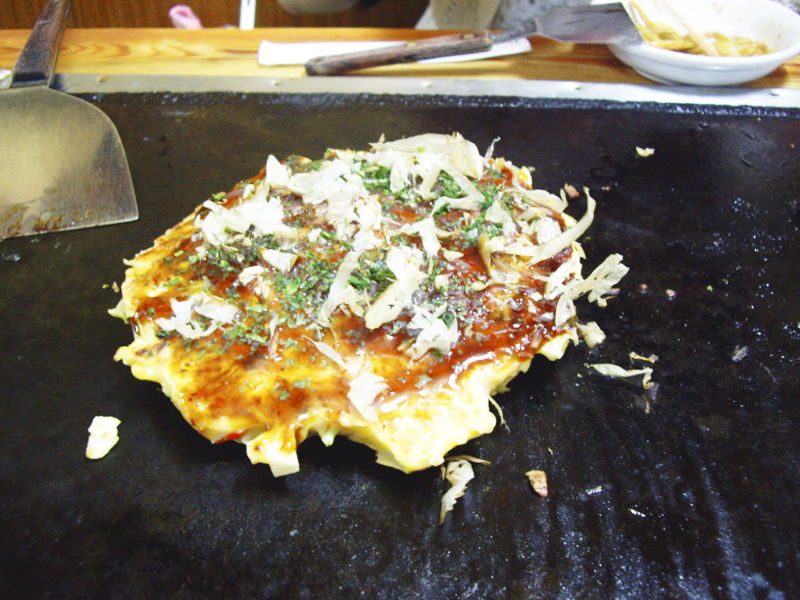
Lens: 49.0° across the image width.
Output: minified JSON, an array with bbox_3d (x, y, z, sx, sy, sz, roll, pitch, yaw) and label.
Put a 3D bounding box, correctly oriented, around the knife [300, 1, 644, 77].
[{"bbox_3d":[0.045,-0.172,0.582,0.220,0.025,0.069,-6,38,5],"label":"knife"}]

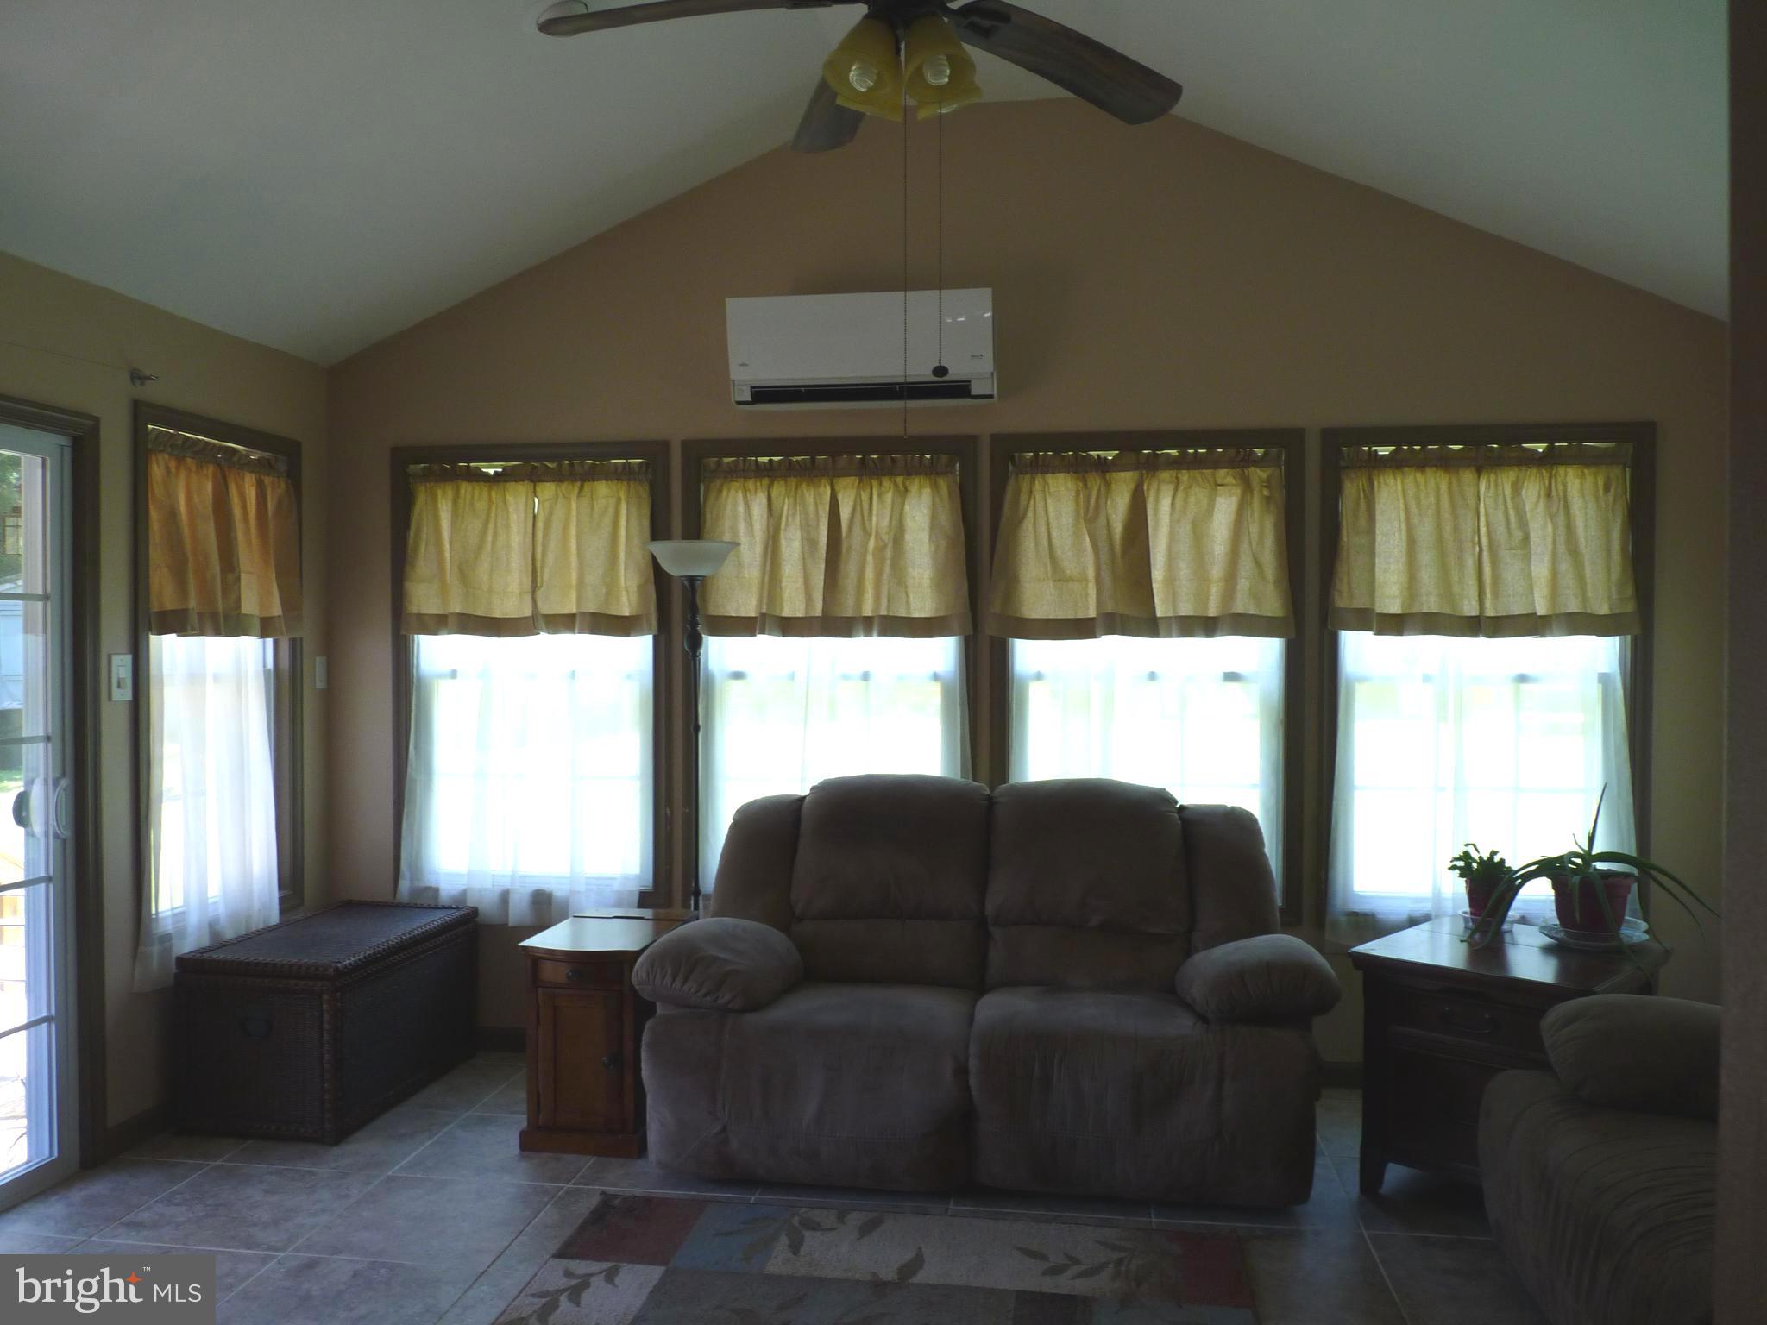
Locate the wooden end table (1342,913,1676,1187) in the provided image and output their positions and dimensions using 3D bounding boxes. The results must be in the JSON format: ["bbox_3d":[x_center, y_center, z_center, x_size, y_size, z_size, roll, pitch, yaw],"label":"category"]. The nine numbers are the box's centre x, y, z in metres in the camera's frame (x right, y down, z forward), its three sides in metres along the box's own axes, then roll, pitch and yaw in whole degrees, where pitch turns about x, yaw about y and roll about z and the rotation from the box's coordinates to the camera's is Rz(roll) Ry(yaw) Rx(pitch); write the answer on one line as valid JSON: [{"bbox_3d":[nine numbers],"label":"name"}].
[{"bbox_3d":[1.632,1.074,3.593,0.595,0.650,0.615,1,1,44],"label":"wooden end table"}]

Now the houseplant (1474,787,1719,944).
[{"bbox_3d":[1.845,0.537,3.630,0.600,0.425,0.440,0,1,8],"label":"houseplant"}]

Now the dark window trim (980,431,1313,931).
[{"bbox_3d":[0.863,0.047,4.541,1.018,1.619,0.100,0,1,8],"label":"dark window trim"}]

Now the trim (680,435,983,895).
[{"bbox_3d":[-0.183,0.043,4.694,1.018,1.619,0.100,0,1,8],"label":"trim"}]

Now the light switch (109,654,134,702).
[{"bbox_3d":[-2.138,0.044,3.885,0.017,0.131,0.084,0,1,8],"label":"light switch"}]

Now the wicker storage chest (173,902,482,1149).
[{"bbox_3d":[-1.737,1.117,4.396,0.514,0.532,0.876,0,1,8],"label":"wicker storage chest"}]

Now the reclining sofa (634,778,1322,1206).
[{"bbox_3d":[0.287,0.871,4.035,1.880,1.040,0.980,0,1,8],"label":"reclining sofa"}]

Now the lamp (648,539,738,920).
[{"bbox_3d":[-0.620,0.489,4.527,0.310,1.785,0.310,0,1,8],"label":"lamp"}]

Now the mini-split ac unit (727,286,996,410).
[{"bbox_3d":[-0.065,-1.027,4.541,0.870,0.325,0.215,0,1,8],"label":"mini-split ac unit"}]

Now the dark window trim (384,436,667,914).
[{"bbox_3d":[-1.241,0.040,4.849,1.018,1.619,0.100,0,1,8],"label":"dark window trim"}]

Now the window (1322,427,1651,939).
[{"bbox_3d":[1.916,0.050,4.386,1.018,1.619,0.100,0,1,8],"label":"window"}]

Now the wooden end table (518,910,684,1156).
[{"bbox_3d":[-0.818,1.087,4.075,0.378,0.604,0.585,0,1,8],"label":"wooden end table"}]

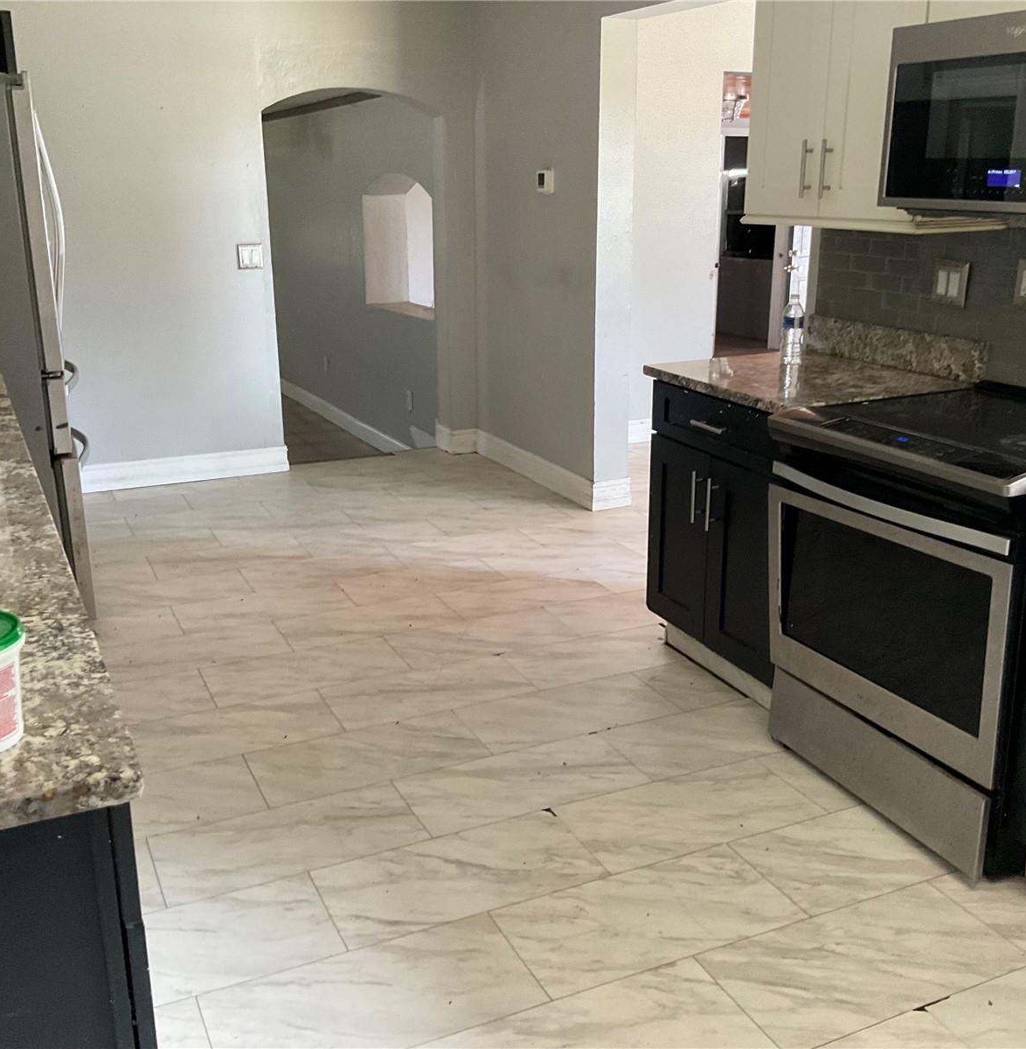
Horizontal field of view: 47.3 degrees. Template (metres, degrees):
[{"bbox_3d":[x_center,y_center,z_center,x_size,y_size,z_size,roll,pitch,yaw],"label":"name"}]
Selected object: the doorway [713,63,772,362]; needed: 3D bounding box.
[{"bbox_3d":[1.480,-1.550,6.776,0.790,1.990,0.140,-8,19,-23],"label":"doorway"}]

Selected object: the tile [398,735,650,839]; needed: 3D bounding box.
[{"bbox_3d":[0.024,0.668,3.018,0.607,0.010,0.305,-8,19,-23],"label":"tile"}]

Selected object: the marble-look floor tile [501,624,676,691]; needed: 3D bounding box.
[{"bbox_3d":[0.300,0.428,3.793,0.608,0.011,0.306,-8,19,-23],"label":"marble-look floor tile"}]

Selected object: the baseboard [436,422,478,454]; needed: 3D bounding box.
[{"bbox_3d":[-0.312,-0.481,6.518,0.150,0.133,0.210,-8,19,-23],"label":"baseboard"}]

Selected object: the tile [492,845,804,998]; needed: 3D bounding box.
[{"bbox_3d":[0.288,0.830,2.484,0.607,0.010,0.305,-8,19,-23],"label":"tile"}]

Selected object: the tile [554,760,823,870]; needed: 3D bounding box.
[{"bbox_3d":[0.434,0.709,2.872,0.607,0.010,0.305,-8,19,-23],"label":"tile"}]

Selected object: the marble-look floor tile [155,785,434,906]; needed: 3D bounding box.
[{"bbox_3d":[-0.530,0.748,2.776,0.607,0.010,0.305,-8,19,-23],"label":"marble-look floor tile"}]

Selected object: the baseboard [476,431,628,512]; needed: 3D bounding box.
[{"bbox_3d":[0.189,-0.304,5.904,0.200,0.135,1.278,-8,19,-23],"label":"baseboard"}]

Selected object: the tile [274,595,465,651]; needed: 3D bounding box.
[{"bbox_3d":[-0.504,0.344,4.097,0.608,0.011,0.306,-8,19,-23],"label":"tile"}]

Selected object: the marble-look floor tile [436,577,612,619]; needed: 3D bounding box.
[{"bbox_3d":[0.055,0.261,4.328,0.607,0.010,0.305,-8,19,-23],"label":"marble-look floor tile"}]

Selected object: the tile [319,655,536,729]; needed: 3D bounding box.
[{"bbox_3d":[-0.255,0.509,3.554,0.608,0.011,0.306,-8,19,-23],"label":"tile"}]

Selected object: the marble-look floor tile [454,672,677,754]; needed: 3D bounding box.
[{"bbox_3d":[0.163,0.549,3.408,0.608,0.011,0.306,-8,19,-23],"label":"marble-look floor tile"}]

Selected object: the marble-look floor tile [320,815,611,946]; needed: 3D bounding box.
[{"bbox_3d":[-0.120,0.789,2.631,0.607,0.010,0.305,-8,19,-23],"label":"marble-look floor tile"}]

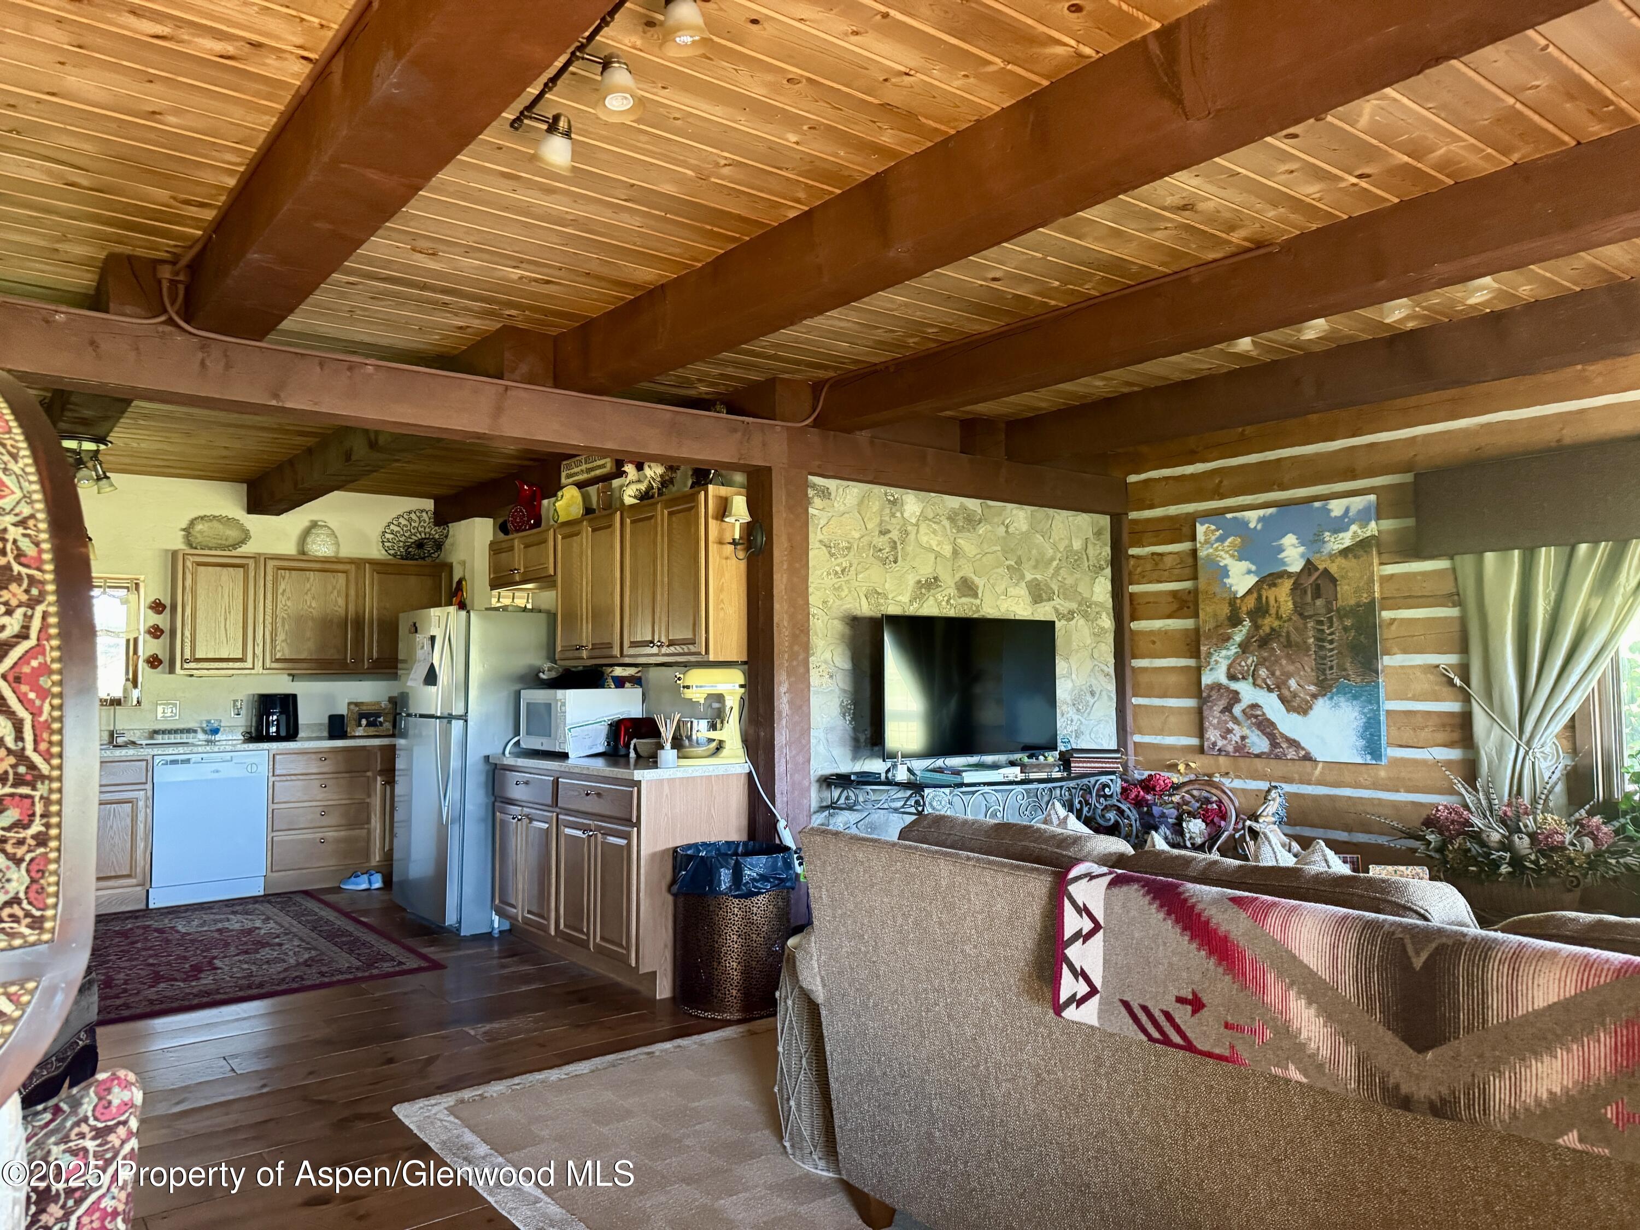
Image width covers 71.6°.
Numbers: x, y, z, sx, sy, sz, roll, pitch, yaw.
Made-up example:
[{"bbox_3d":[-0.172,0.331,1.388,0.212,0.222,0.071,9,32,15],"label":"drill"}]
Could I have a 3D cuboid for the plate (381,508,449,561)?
[{"bbox_3d":[-2.843,-0.559,8.028,0.460,0.400,0.130,0,-3,-16],"label":"plate"}]

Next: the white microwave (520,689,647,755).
[{"bbox_3d":[-1.222,0.534,5.841,0.410,0.300,0.520,2,-4,-39],"label":"white microwave"}]

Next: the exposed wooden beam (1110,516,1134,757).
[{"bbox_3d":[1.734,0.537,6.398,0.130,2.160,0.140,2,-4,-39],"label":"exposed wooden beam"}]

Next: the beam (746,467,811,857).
[{"bbox_3d":[-0.176,0.474,4.936,0.197,2.180,0.190,2,-4,-39],"label":"beam"}]

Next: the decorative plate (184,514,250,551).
[{"bbox_3d":[-3.866,-0.526,7.304,0.385,0.240,0.050,2,-4,-39],"label":"decorative plate"}]

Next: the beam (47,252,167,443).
[{"bbox_3d":[-3.350,-0.878,5.079,0.200,0.200,4.240,2,-4,-39],"label":"beam"}]

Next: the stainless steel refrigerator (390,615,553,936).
[{"bbox_3d":[-1.830,0.826,6.285,0.760,1.655,0.800,2,-4,-39],"label":"stainless steel refrigerator"}]

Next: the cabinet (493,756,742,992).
[{"bbox_3d":[-0.944,1.154,5.335,0.630,0.880,1.480,2,-4,-39],"label":"cabinet"}]

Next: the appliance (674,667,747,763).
[{"bbox_3d":[-0.507,0.451,5.072,0.370,0.415,0.260,2,-4,-39],"label":"appliance"}]

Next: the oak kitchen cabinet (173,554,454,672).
[{"bbox_3d":[-3.349,0.011,7.573,1.690,0.760,0.310,2,-4,-39],"label":"oak kitchen cabinet"}]

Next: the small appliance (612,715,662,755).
[{"bbox_3d":[-0.931,0.602,5.668,0.270,0.190,0.180,2,-4,-39],"label":"small appliance"}]

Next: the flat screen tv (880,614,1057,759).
[{"bbox_3d":[0.727,0.336,5.309,1.130,0.650,0.070,2,-4,-37],"label":"flat screen tv"}]

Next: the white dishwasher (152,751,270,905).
[{"bbox_3d":[-3.798,1.274,6.969,0.605,0.865,0.600,2,-4,-39],"label":"white dishwasher"}]

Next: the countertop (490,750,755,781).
[{"bbox_3d":[-0.971,0.699,5.384,0.650,0.040,1.590,2,-4,-39],"label":"countertop"}]

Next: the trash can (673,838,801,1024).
[{"bbox_3d":[-0.339,1.226,4.510,0.455,0.630,0.455,-1,-3,0],"label":"trash can"}]

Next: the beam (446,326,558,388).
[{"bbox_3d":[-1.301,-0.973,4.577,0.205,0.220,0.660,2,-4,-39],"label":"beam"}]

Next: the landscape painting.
[{"bbox_3d":[2.280,0.089,5.575,0.040,1.228,0.918,2,-4,-39],"label":"landscape painting"}]

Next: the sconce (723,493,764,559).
[{"bbox_3d":[-0.333,-0.373,4.871,0.170,0.280,0.125,2,-4,-39],"label":"sconce"}]

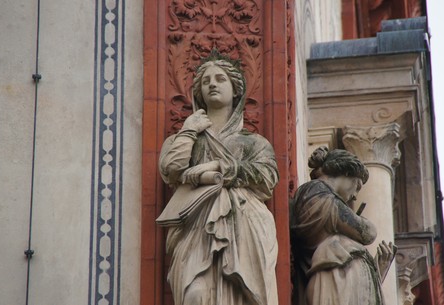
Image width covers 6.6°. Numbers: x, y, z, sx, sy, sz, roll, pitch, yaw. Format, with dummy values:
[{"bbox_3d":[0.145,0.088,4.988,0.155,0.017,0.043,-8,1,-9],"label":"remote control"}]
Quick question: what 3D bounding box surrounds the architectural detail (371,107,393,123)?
[{"bbox_3d":[0.906,-0.214,21.600,0.115,0.115,0.040,-4,-40,5],"label":"architectural detail"}]

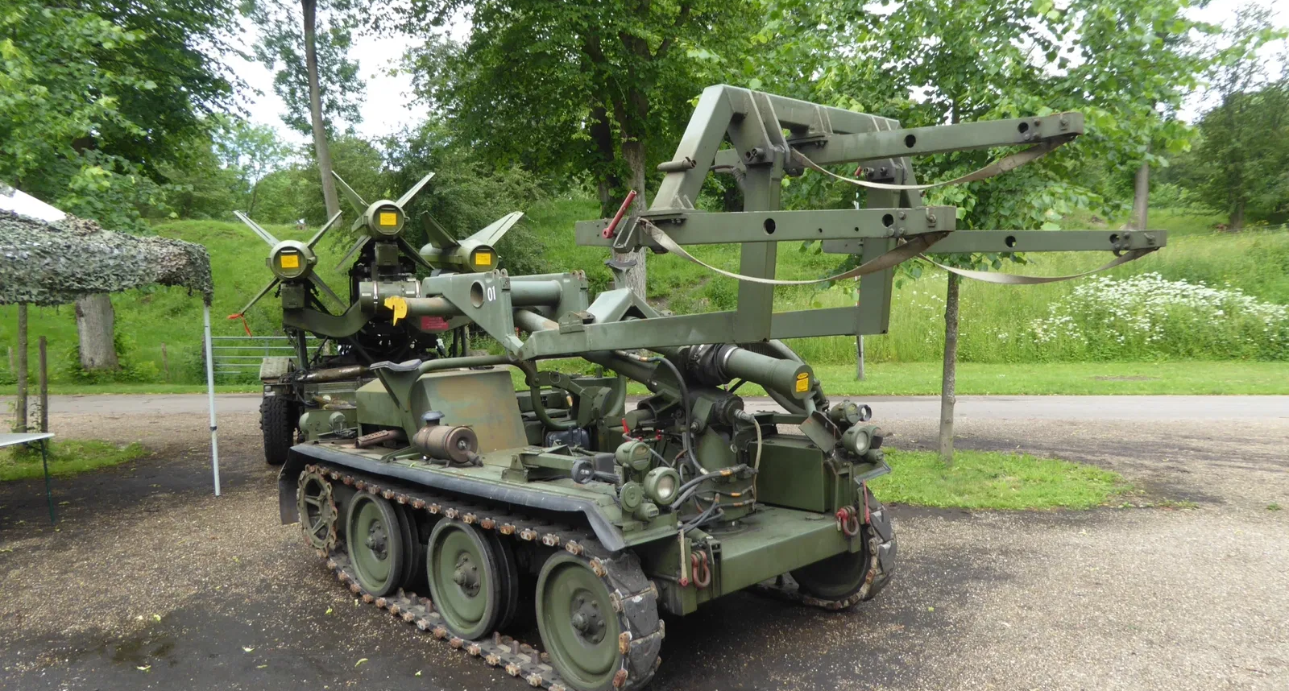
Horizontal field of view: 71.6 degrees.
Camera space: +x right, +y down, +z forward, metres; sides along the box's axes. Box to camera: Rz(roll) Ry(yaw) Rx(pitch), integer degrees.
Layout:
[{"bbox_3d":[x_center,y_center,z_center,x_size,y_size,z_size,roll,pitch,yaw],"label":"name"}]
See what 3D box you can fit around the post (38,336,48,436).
[{"bbox_3d":[-6.910,0.563,10.300,0.080,1.350,0.080,-2,3,0],"label":"post"}]

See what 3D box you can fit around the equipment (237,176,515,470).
[{"bbox_3d":[-3.020,-0.235,10.200,2.450,2.740,5.150,-3,3,-18],"label":"equipment"}]

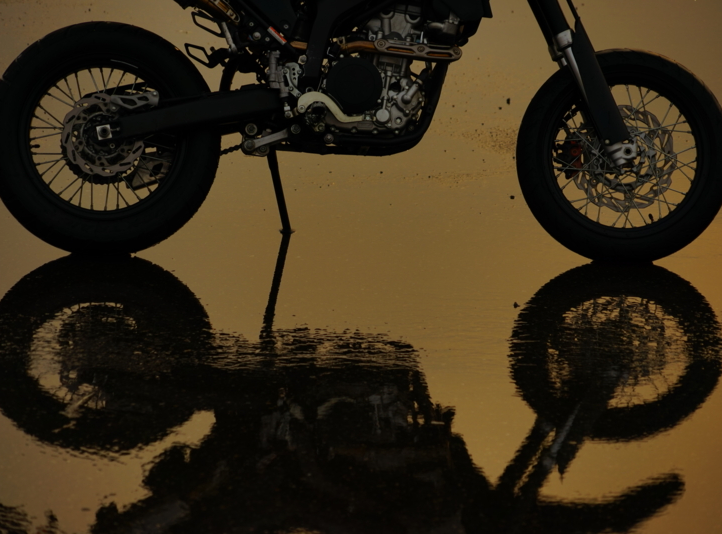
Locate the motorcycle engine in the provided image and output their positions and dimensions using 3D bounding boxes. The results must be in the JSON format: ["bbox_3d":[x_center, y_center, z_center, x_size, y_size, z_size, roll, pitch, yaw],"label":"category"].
[{"bbox_3d":[0.033,-0.544,12.186,0.325,0.345,0.290,1,-7,-4],"label":"motorcycle engine"}]

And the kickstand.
[{"bbox_3d":[-0.229,-0.218,12.338,0.040,0.280,0.045,-11,26,1],"label":"kickstand"}]

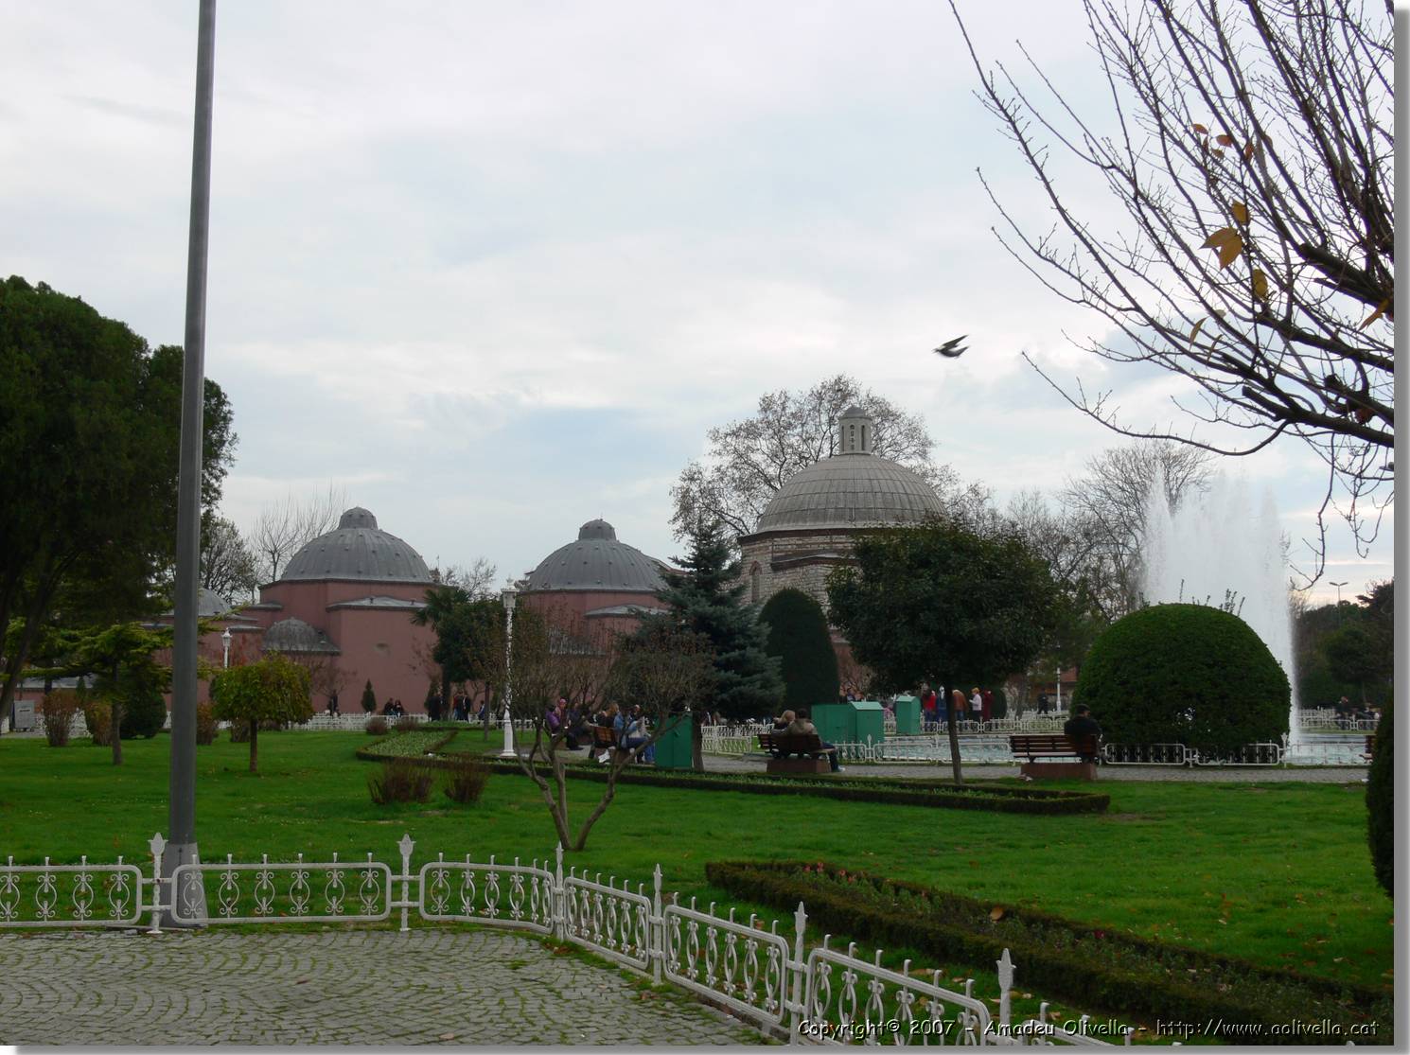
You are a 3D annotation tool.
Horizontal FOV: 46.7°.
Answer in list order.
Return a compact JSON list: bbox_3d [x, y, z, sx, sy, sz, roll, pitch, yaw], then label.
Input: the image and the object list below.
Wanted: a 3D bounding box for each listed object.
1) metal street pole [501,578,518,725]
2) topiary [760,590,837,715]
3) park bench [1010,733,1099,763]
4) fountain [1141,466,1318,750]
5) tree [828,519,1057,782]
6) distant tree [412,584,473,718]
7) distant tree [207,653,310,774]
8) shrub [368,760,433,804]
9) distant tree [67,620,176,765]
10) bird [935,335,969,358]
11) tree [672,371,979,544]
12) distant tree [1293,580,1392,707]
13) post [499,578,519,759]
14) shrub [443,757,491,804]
[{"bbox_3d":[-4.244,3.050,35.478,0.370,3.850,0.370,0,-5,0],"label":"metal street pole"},{"bbox_3d":[4.070,5.554,69.793,3.350,6.011,3.350,0,-6,0],"label":"topiary"},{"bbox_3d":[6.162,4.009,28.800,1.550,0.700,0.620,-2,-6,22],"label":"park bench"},{"bbox_3d":[14.812,2.394,46.491,4.700,7.705,4.600,0,-6,0],"label":"fountain"},{"bbox_3d":[4.198,2.165,28.827,4.000,4.676,3.900,0,-6,0],"label":"tree"},{"bbox_3d":[-13.176,6.348,82.777,3.300,6.991,3.200,0,-6,0],"label":"distant tree"},{"bbox_3d":[-8.795,3.666,32.296,2.030,2.373,2.000,0,-6,0],"label":"distant tree"},{"bbox_3d":[-4.379,3.664,23.453,0.930,0.634,0.800,0,-6,0],"label":"shrub"},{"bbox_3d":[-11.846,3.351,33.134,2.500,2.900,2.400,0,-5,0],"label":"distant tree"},{"bbox_3d":[2.726,-1.990,18.000,0.360,0.250,0.420,0,-5,0],"label":"bird"},{"bbox_3d":[9.465,0.592,128.000,23.500,24.500,22.000,0,-5,0],"label":"tree"},{"bbox_3d":[37.342,7.050,94.767,6.300,7.957,5.800,0,-6,0],"label":"distant tree"},{"bbox_3d":[-4.244,3.056,35.481,0.380,3.900,0.380,0,-5,0],"label":"post"},{"bbox_3d":[-3.431,3.632,23.456,0.700,0.697,0.680,0,-6,0],"label":"shrub"}]

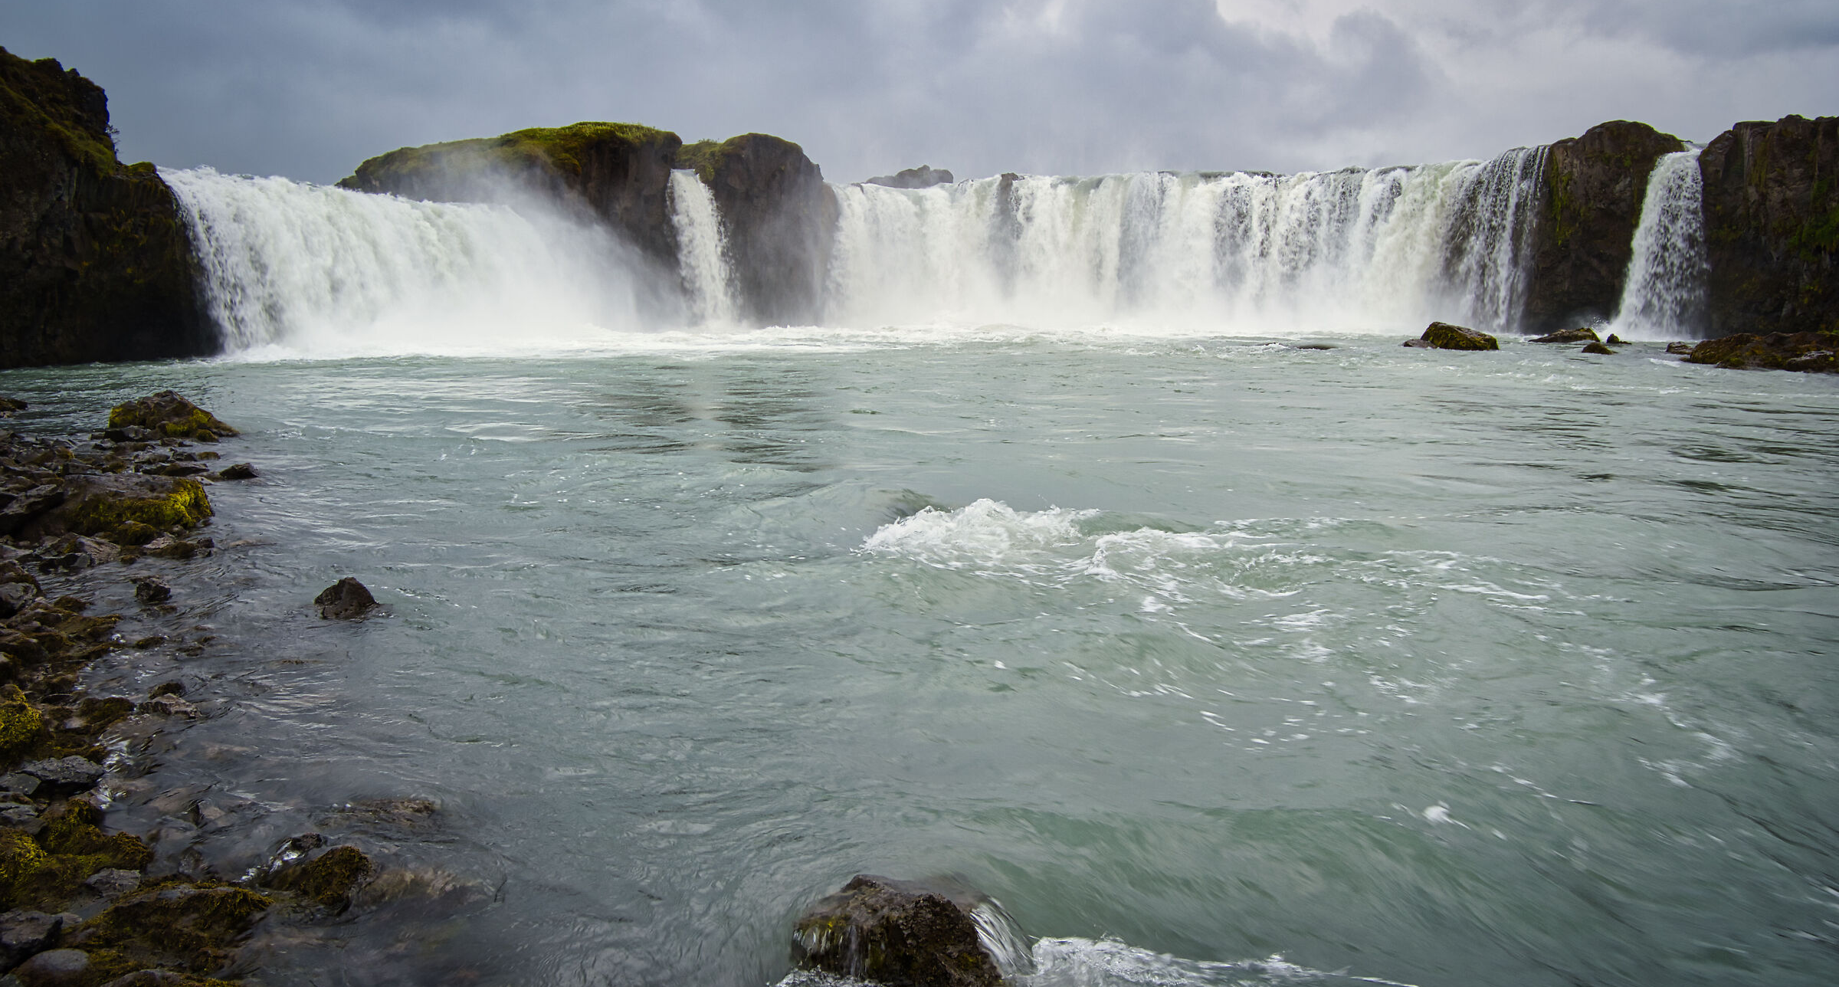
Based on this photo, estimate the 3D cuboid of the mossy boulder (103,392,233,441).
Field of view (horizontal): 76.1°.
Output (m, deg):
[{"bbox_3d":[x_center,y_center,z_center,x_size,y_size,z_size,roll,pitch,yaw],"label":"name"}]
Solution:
[{"bbox_3d":[-13.498,-1.429,21.159,2.050,0.780,1.500,-7,11,-32],"label":"mossy boulder"}]

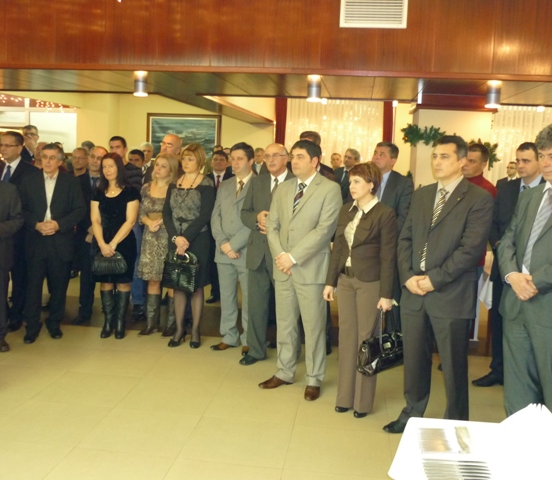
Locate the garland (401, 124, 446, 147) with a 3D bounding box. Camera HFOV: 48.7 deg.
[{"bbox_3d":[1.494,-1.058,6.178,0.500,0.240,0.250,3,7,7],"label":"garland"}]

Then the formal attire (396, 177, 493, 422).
[{"bbox_3d":[1.003,0.386,3.768,0.360,1.525,0.550,-3,9,-42],"label":"formal attire"}]

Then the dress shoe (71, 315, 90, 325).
[{"bbox_3d":[-1.926,0.771,6.152,0.110,0.110,0.290,8,9,37],"label":"dress shoe"}]

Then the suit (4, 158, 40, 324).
[{"bbox_3d":[-2.451,0.029,5.756,0.550,1.593,0.340,4,7,13],"label":"suit"}]

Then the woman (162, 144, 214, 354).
[{"bbox_3d":[-0.780,0.052,5.449,0.480,1.800,0.370,5,8,17],"label":"woman"}]

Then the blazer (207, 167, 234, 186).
[{"bbox_3d":[-0.654,-0.438,7.135,0.520,0.780,0.290,4,7,14],"label":"blazer"}]

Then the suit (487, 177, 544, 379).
[{"bbox_3d":[1.886,0.310,4.757,0.330,1.530,0.540,-3,9,-40],"label":"suit"}]

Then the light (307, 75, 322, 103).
[{"bbox_3d":[0.354,-1.385,5.622,0.120,0.220,0.120,3,7,0],"label":"light"}]

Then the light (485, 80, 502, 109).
[{"bbox_3d":[1.852,-1.235,5.195,0.130,0.240,0.130,3,7,7],"label":"light"}]

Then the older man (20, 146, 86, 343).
[{"bbox_3d":[-2.015,0.020,5.469,0.550,1.734,0.380,2,7,-9],"label":"older man"}]

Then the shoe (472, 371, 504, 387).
[{"bbox_3d":[1.695,1.089,4.849,0.290,0.115,0.105,0,8,-18],"label":"shoe"}]

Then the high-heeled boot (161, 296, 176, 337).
[{"bbox_3d":[-0.985,0.703,5.796,0.260,0.380,0.110,-4,9,-42],"label":"high-heeled boot"}]

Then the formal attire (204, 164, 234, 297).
[{"bbox_3d":[-0.660,-0.044,7.114,0.550,1.560,0.350,4,8,14],"label":"formal attire"}]

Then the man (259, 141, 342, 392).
[{"bbox_3d":[0.184,0.199,4.395,0.570,1.790,0.400,6,8,29],"label":"man"}]

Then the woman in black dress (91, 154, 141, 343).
[{"bbox_3d":[-1.478,0.044,5.646,0.450,1.693,0.340,2,7,-5],"label":"woman in black dress"}]

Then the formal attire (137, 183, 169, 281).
[{"bbox_3d":[-1.105,-0.068,5.759,0.430,0.950,0.280,7,8,35],"label":"formal attire"}]

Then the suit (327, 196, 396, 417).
[{"bbox_3d":[0.578,0.420,4.093,0.480,1.390,0.310,8,9,42],"label":"suit"}]

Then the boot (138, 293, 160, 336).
[{"bbox_3d":[-1.197,0.703,5.791,0.110,0.378,0.250,8,8,38],"label":"boot"}]

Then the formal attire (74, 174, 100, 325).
[{"bbox_3d":[-1.795,0.061,6.107,0.530,1.500,0.340,5,8,21],"label":"formal attire"}]

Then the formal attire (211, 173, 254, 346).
[{"bbox_3d":[-0.352,0.166,5.378,0.540,1.490,0.340,6,8,31],"label":"formal attire"}]

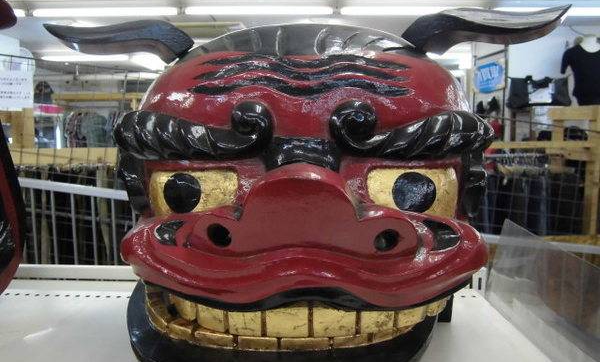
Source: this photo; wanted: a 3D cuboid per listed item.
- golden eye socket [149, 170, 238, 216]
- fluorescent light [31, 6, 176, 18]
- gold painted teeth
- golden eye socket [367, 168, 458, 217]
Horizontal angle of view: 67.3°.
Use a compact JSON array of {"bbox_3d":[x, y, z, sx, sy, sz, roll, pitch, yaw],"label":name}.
[{"bbox_3d":[-0.115,0.013,0.488,0.095,0.048,0.032,1,7,8],"label":"golden eye socket"},{"bbox_3d":[-1.588,-1.376,3.680,1.190,0.075,0.090,0,7,0],"label":"fluorescent light"},{"bbox_3d":[-0.003,0.126,0.464,0.310,0.053,0.113,0,7,0],"label":"gold painted teeth"},{"bbox_3d":[0.122,0.013,0.488,0.095,0.048,0.032,-1,7,-8],"label":"golden eye socket"}]

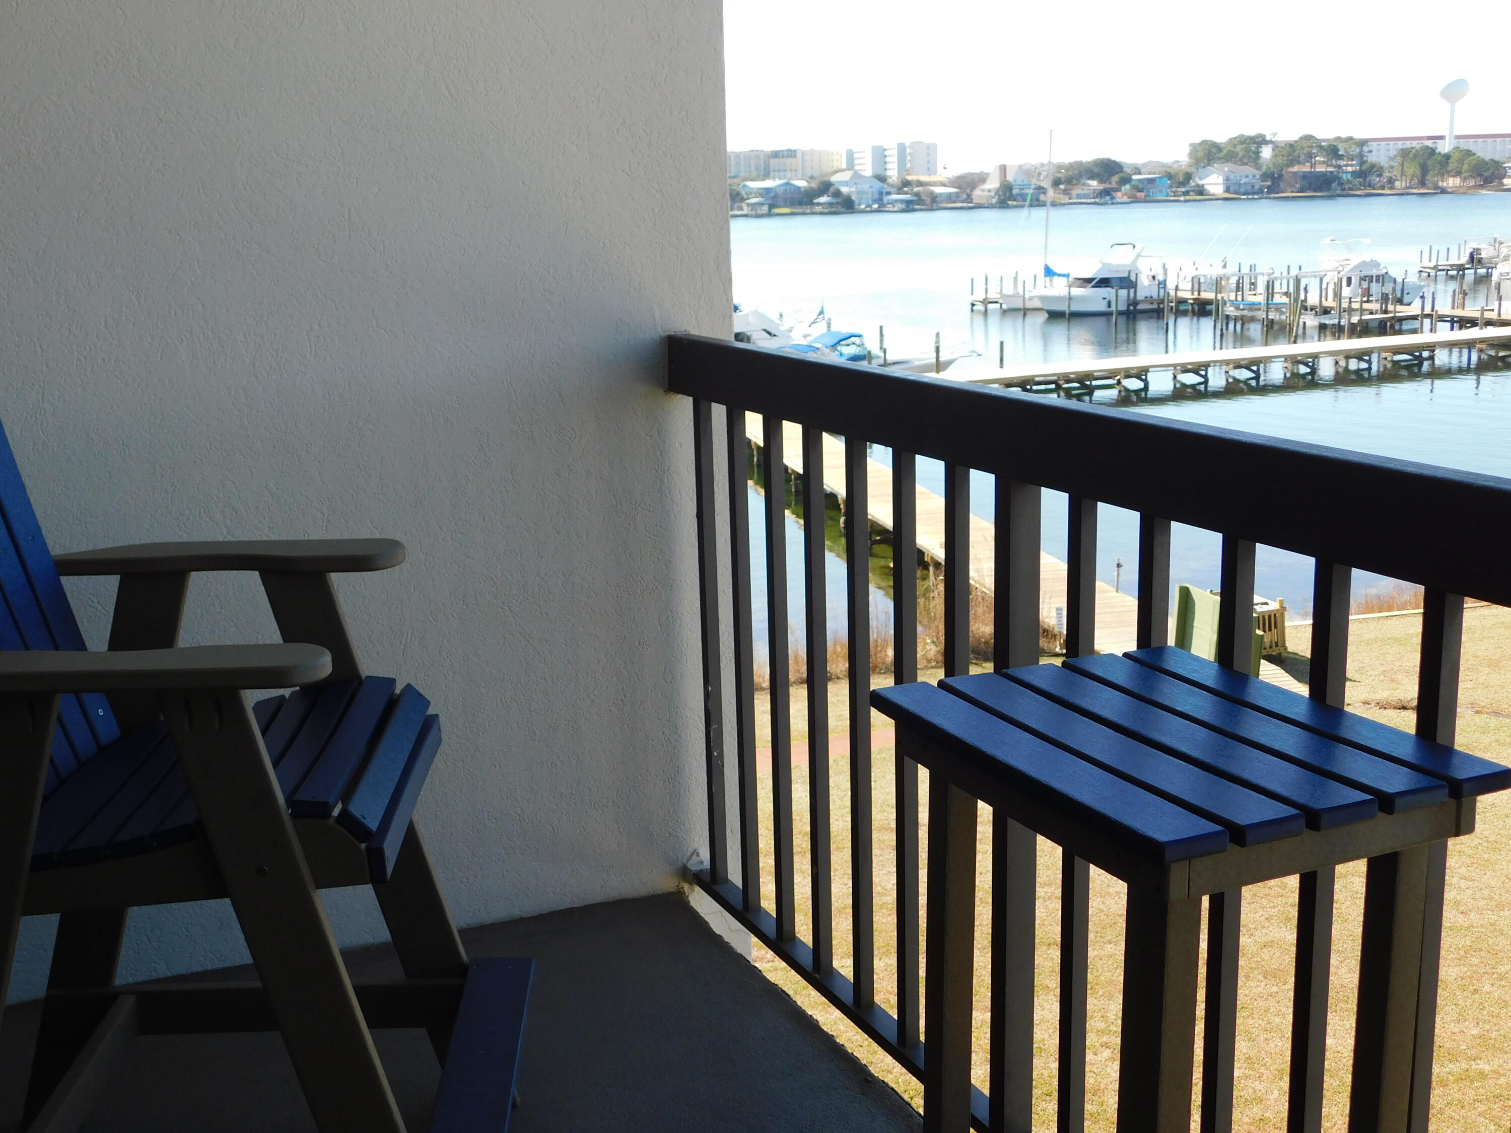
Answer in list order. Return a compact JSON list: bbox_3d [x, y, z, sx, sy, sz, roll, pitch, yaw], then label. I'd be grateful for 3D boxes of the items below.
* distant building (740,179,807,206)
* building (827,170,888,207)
[{"bbox_3d":[4.697,-93.470,437.093,14.222,6.329,9.318,-5,13,-17],"label":"distant building"},{"bbox_3d":[25.811,-94.502,437.158,10.861,8.692,11.849,-5,13,-17],"label":"building"}]

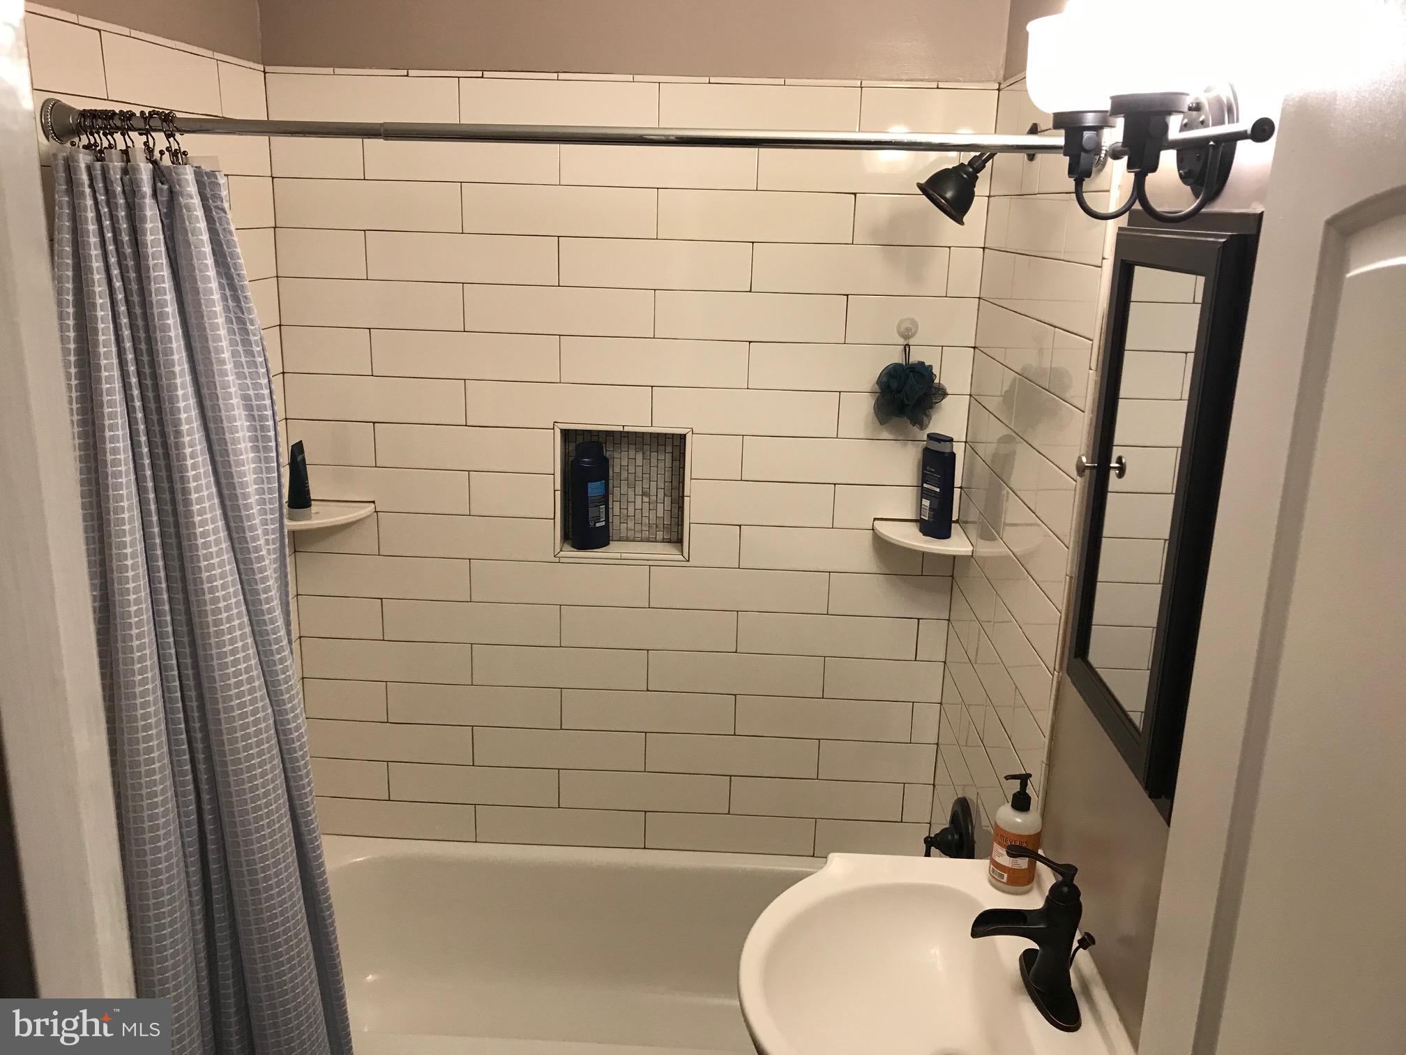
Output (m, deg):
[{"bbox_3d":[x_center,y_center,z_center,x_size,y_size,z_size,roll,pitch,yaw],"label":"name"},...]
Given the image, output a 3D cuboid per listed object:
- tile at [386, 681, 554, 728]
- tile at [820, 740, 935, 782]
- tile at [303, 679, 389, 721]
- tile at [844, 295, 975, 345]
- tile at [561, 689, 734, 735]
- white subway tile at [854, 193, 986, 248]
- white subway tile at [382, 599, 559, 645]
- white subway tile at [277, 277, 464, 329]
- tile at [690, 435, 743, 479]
[{"bbox_3d":[-0.537,0.416,2.664,0.406,0.101,0.010,2,15,1],"label":"tile"},{"bbox_3d":[0.412,0.552,2.687,0.275,0.101,0.009,2,15,1],"label":"tile"},{"bbox_3d":[-0.836,0.405,2.676,0.195,0.101,0.010,2,15,1],"label":"tile"},{"bbox_3d":[0.444,-0.437,2.417,0.275,0.100,0.009,2,15,1],"label":"tile"},{"bbox_3d":[-0.127,0.431,2.658,0.406,0.100,0.009,2,15,1],"label":"tile"},{"bbox_3d":[0.454,-0.640,2.373,0.273,0.101,0.009,2,15,1],"label":"white subway tile"},{"bbox_3d":[-0.531,0.218,2.612,0.406,0.101,0.010,2,15,1],"label":"white subway tile"},{"bbox_3d":[-0.710,-0.477,2.439,0.398,0.101,0.010,2,15,1],"label":"white subway tile"},{"bbox_3d":[0.032,-0.155,2.513,0.110,0.101,0.009,2,15,1],"label":"tile"}]

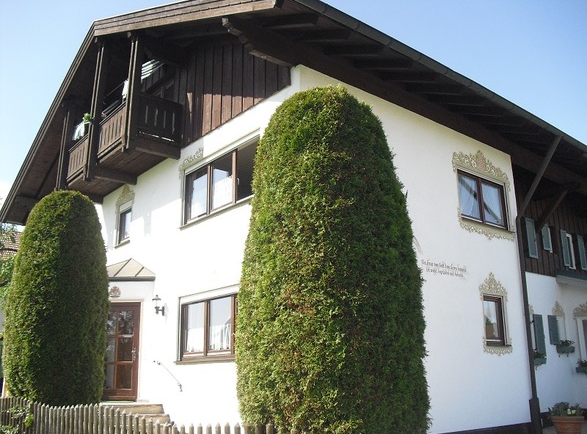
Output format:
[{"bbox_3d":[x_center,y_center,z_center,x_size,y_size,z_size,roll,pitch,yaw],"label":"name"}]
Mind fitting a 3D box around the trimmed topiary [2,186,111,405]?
[{"bbox_3d":[-4.470,1.865,11.406,1.820,4.650,1.820,13,-19,-38],"label":"trimmed topiary"}]

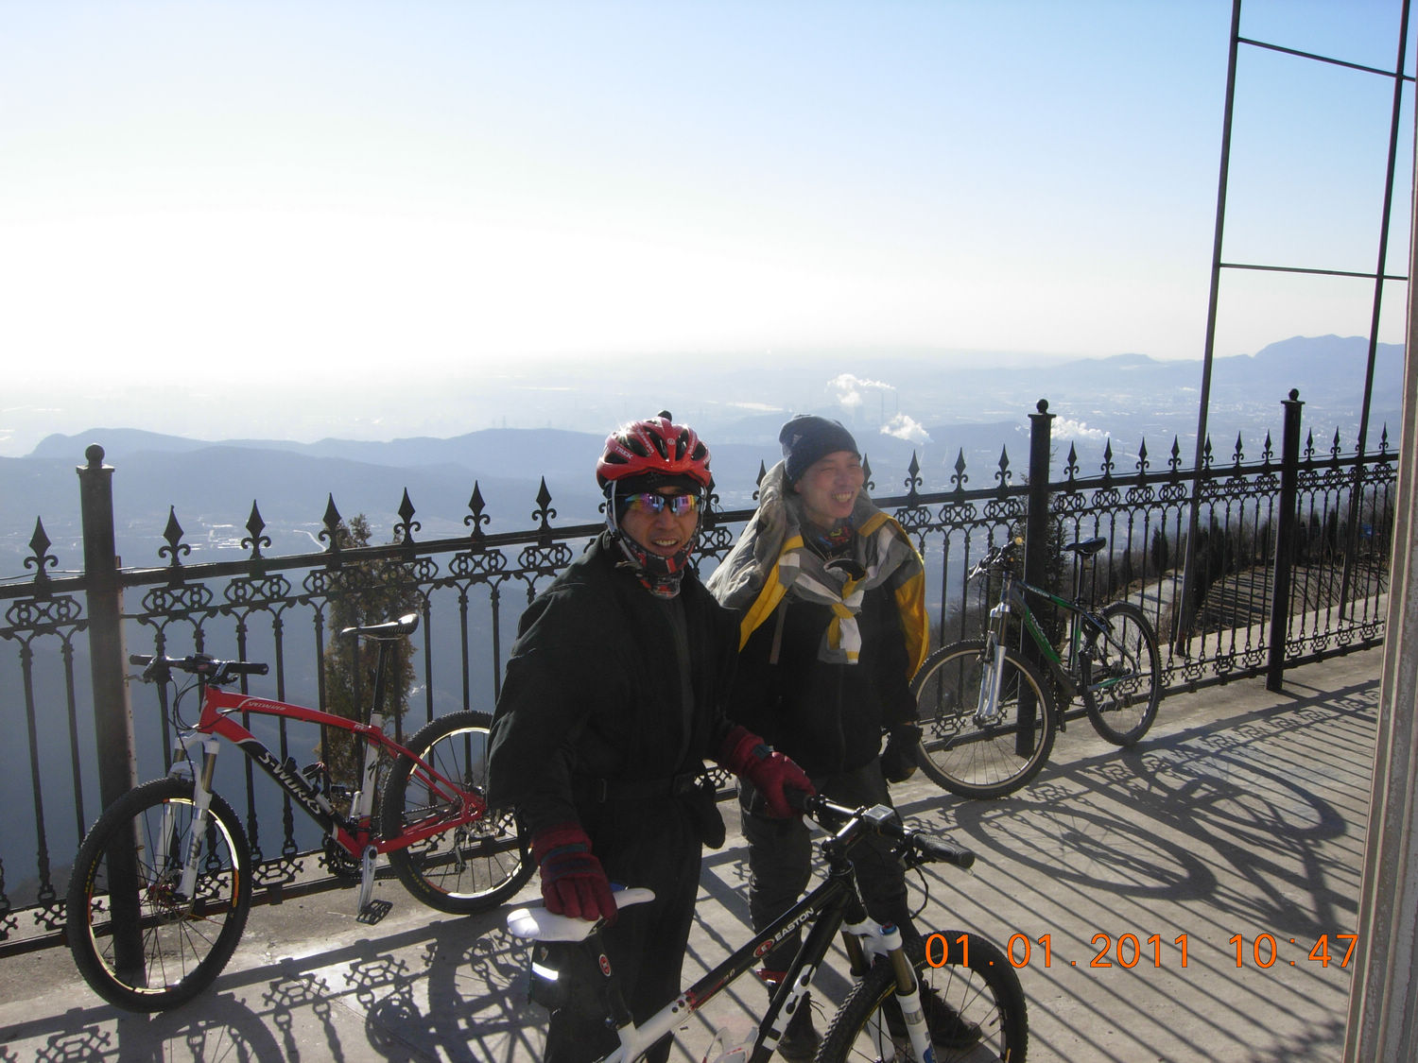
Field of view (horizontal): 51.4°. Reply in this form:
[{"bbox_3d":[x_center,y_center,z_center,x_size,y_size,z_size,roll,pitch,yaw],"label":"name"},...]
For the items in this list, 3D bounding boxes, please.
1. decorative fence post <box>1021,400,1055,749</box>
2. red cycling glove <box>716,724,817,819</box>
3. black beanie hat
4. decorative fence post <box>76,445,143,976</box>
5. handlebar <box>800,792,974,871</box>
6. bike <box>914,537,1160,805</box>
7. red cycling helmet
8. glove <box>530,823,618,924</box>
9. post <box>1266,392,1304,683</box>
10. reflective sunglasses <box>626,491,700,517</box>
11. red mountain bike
[{"bbox_3d":[1.493,0.213,6.752,0.088,1.632,0.088,-6,11,-36],"label":"decorative fence post"},{"bbox_3d":[0.125,0.520,3.180,0.240,0.120,0.110,37,18,-10],"label":"red cycling glove"},{"bbox_3d":[0.295,-0.215,3.950,0.220,0.185,0.190,7,11,39],"label":"black beanie hat"},{"bbox_3d":[-1.775,0.547,4.383,0.088,1.632,0.088,-6,11,-36],"label":"decorative fence post"},{"bbox_3d":[0.305,0.612,3.033,0.150,0.100,0.630,-6,11,-36],"label":"handlebar"},{"bbox_3d":[1.517,0.553,6.487,1.730,1.010,0.580,-8,3,-44],"label":"bike"},{"bbox_3d":[-0.109,-0.157,2.920,0.220,0.165,0.285,-2,9,-13],"label":"red cycling helmet"},{"bbox_3d":[-0.240,0.612,2.630,0.125,0.200,0.090,-16,-28,-2],"label":"glove"},{"bbox_3d":[3.101,0.045,7.936,0.088,1.632,0.088,-6,11,-36],"label":"post"},{"bbox_3d":[-0.089,-0.053,2.860,0.147,0.050,0.130,-2,9,-15],"label":"reflective sunglasses"},{"bbox_3d":[-1.188,0.814,4.646,1.676,1.040,0.600,-7,2,-41],"label":"red mountain bike"}]

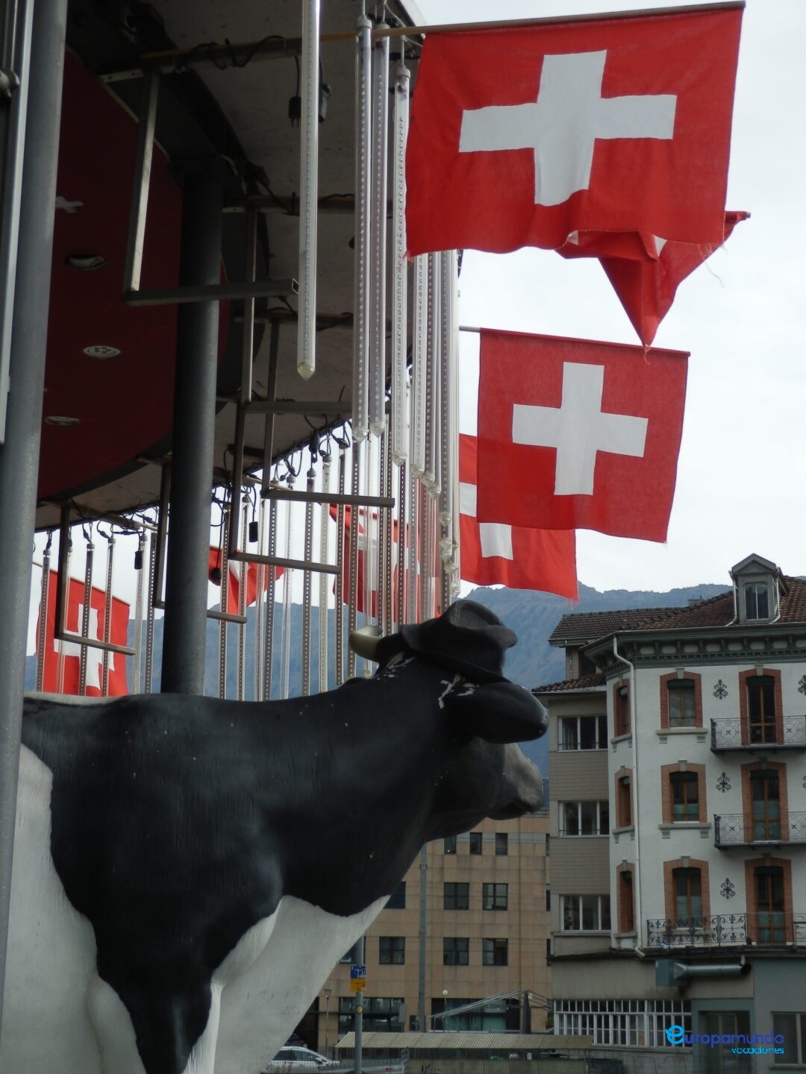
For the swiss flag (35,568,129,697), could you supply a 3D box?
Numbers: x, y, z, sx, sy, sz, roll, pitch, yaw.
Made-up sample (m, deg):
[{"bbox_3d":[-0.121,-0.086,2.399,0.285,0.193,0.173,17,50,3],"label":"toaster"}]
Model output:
[{"bbox_3d":[-1.333,0.484,7.055,0.090,0.560,0.620,-6,-17,20],"label":"swiss flag"}]

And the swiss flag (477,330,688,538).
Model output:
[{"bbox_3d":[0.480,-0.273,4.503,0.610,0.550,0.060,5,-17,-14],"label":"swiss flag"}]

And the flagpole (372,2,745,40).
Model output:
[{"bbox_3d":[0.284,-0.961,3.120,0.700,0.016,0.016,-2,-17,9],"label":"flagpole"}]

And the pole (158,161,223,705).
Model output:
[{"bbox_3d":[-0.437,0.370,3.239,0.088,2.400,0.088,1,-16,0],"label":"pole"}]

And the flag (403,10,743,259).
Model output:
[{"bbox_3d":[0.309,-0.728,3.004,0.620,0.530,0.080,-2,-28,9],"label":"flag"}]

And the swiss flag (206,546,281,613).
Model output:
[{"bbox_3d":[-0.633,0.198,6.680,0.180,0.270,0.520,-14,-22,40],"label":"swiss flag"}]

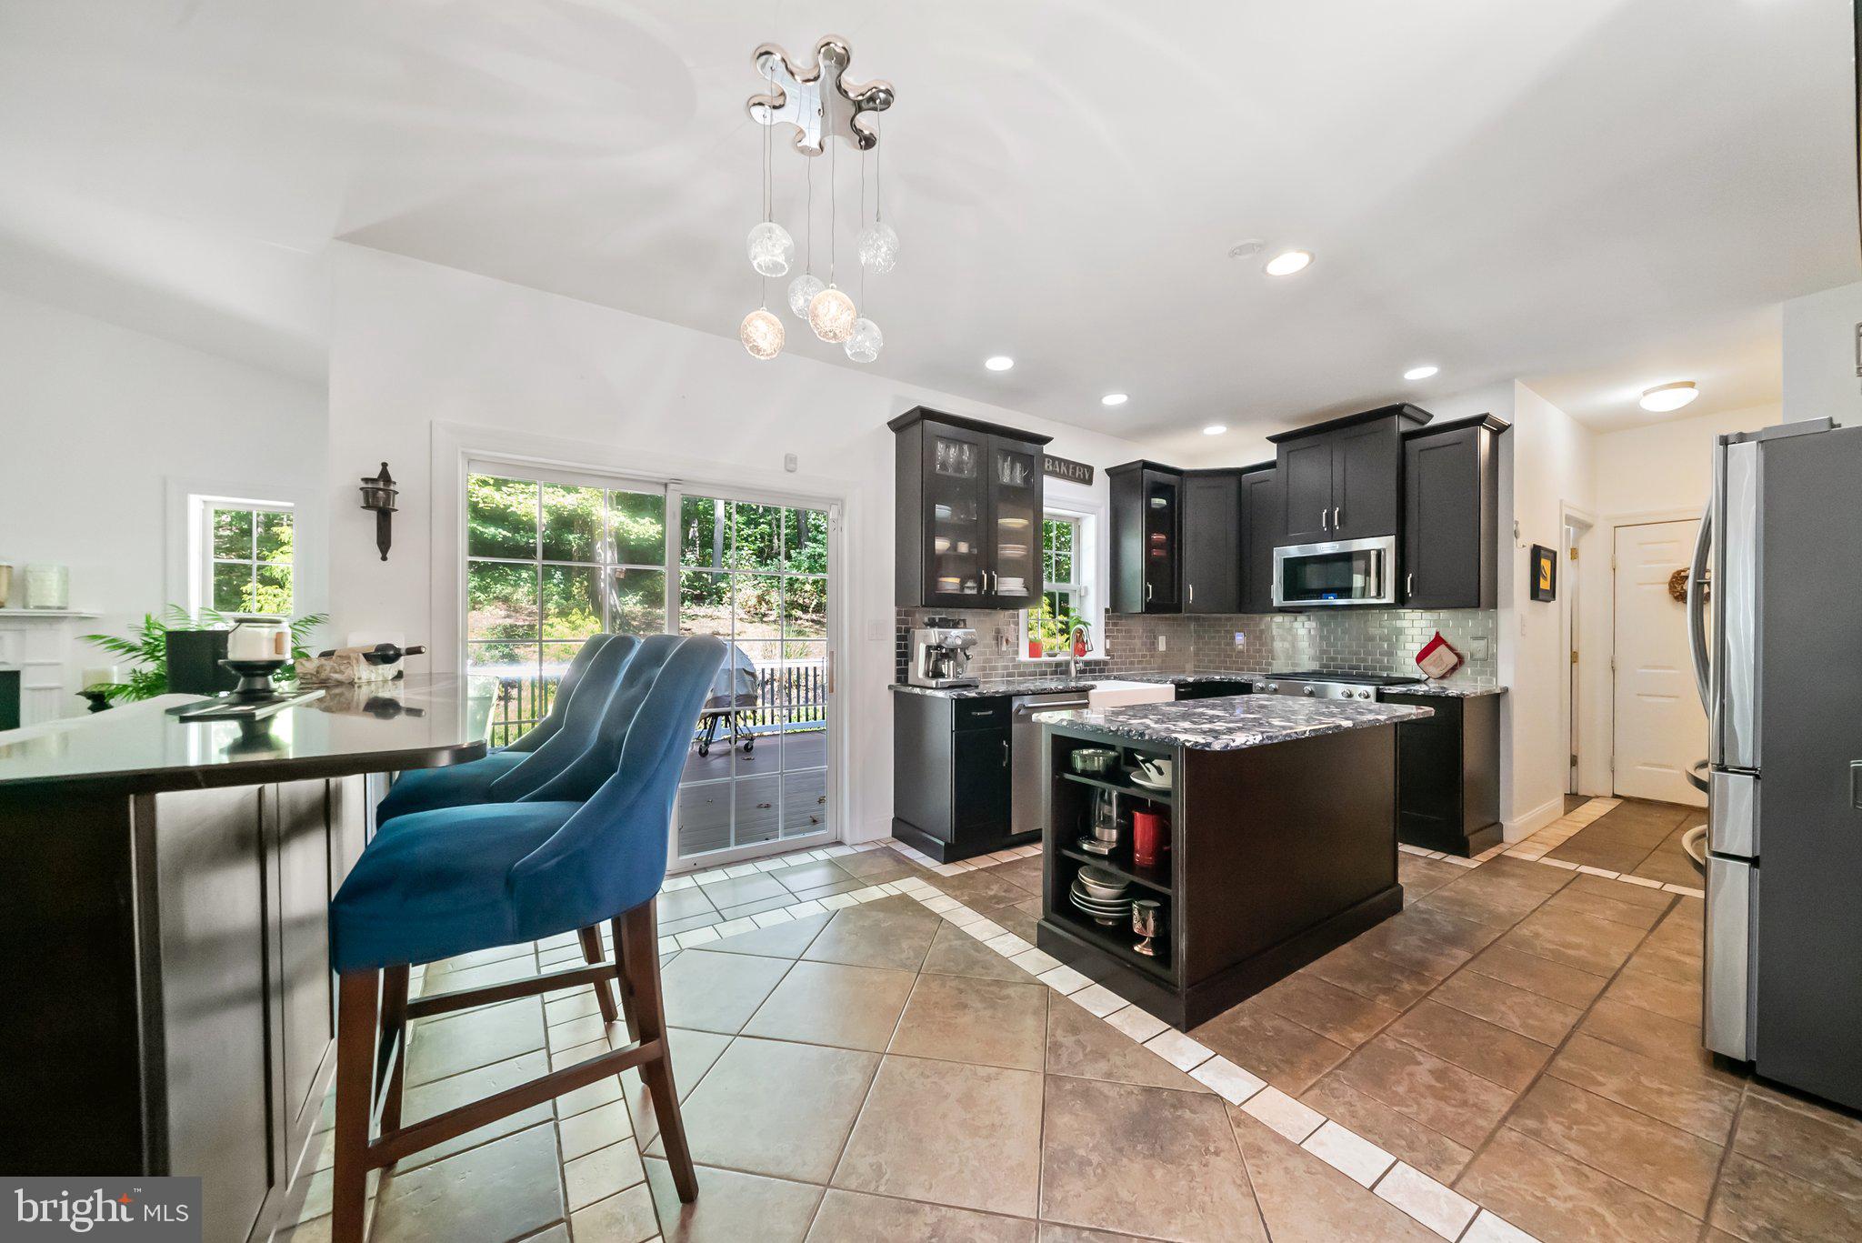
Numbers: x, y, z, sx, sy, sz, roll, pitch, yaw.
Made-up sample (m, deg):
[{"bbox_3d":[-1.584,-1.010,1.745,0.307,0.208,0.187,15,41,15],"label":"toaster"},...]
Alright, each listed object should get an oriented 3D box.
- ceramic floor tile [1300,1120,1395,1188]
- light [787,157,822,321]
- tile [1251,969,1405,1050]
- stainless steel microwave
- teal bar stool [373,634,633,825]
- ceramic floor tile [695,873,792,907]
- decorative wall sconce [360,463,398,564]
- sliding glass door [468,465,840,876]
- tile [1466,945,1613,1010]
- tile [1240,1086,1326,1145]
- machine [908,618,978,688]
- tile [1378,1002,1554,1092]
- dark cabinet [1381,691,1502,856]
[{"bbox_3d":[1.005,1.282,1.493,0.138,0.012,0.149,0,0,-35],"label":"ceramic floor tile"},{"bbox_3d":[-0.360,-1.132,1.816,0.118,0.481,0.118,0,0,-33],"label":"light"},{"bbox_3d":[1.334,1.304,2.112,0.322,0.010,0.322,0,0,-32],"label":"tile"},{"bbox_3d":[2.855,-0.322,4.298,0.405,0.425,0.755,0,0,-34],"label":"stainless steel microwave"},{"bbox_3d":[-1.361,0.672,2.085,0.665,1.245,0.521,0,0,-33],"label":"teal bar stool"},{"bbox_3d":[-0.872,1.275,2.939,0.333,0.012,0.299,0,0,-34],"label":"ceramic floor tile"},{"bbox_3d":[-2.130,-0.424,2.414,0.115,0.395,0.130,0,0,-34],"label":"decorative wall sconce"},{"bbox_3d":[-1.267,0.294,3.099,1.729,1.950,0.100,0,0,-33],"label":"sliding glass door"},{"bbox_3d":[2.212,1.289,2.257,0.341,0.012,0.296,0,0,-34],"label":"tile"},{"bbox_3d":[0.931,1.304,1.642,0.147,0.010,0.147,0,0,-31],"label":"tile"},{"bbox_3d":[0.083,0.178,3.729,0.313,0.403,0.313,0,0,-33],"label":"machine"},{"bbox_3d":[1.653,1.296,1.913,0.322,0.010,0.322,0,0,-34],"label":"tile"},{"bbox_3d":[3.068,0.853,3.723,0.605,0.890,0.402,0,0,-33],"label":"dark cabinet"}]

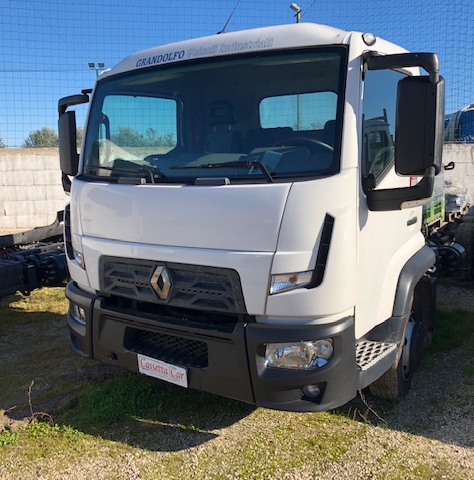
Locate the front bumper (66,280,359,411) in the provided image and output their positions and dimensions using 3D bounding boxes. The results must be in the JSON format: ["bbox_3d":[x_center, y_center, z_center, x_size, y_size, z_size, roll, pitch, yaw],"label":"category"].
[{"bbox_3d":[-0.329,0.606,3.258,2.083,0.502,0.446,4,11,32],"label":"front bumper"}]

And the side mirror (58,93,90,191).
[{"bbox_3d":[-1.191,-0.708,4.011,0.428,0.809,0.205,4,11,32],"label":"side mirror"}]

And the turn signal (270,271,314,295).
[{"bbox_3d":[0.283,0.219,2.666,0.223,0.140,0.093,2,9,20],"label":"turn signal"}]

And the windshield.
[{"bbox_3d":[-0.312,-0.721,3.133,1.981,0.735,0.242,4,-5,32],"label":"windshield"}]

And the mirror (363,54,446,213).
[{"bbox_3d":[0.848,-0.561,2.720,0.428,0.809,0.205,4,11,32],"label":"mirror"}]

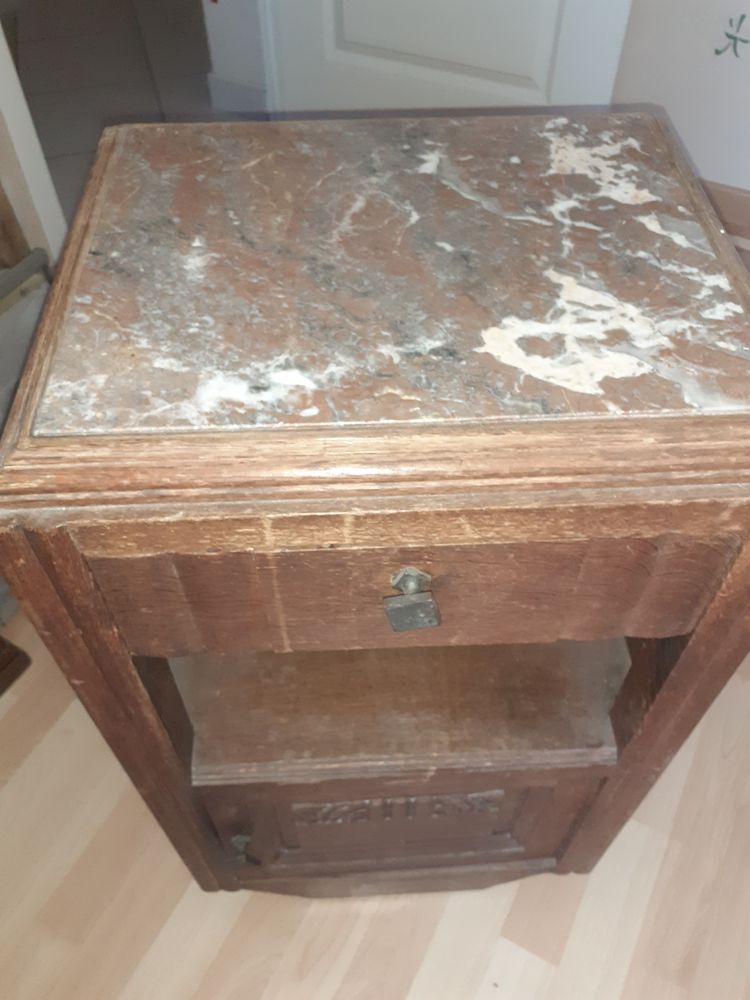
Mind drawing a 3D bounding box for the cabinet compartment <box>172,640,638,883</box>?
[{"bbox_3d":[0.018,0.224,0.864,0.385,0.319,0.278,-2,50,-3],"label":"cabinet compartment"}]

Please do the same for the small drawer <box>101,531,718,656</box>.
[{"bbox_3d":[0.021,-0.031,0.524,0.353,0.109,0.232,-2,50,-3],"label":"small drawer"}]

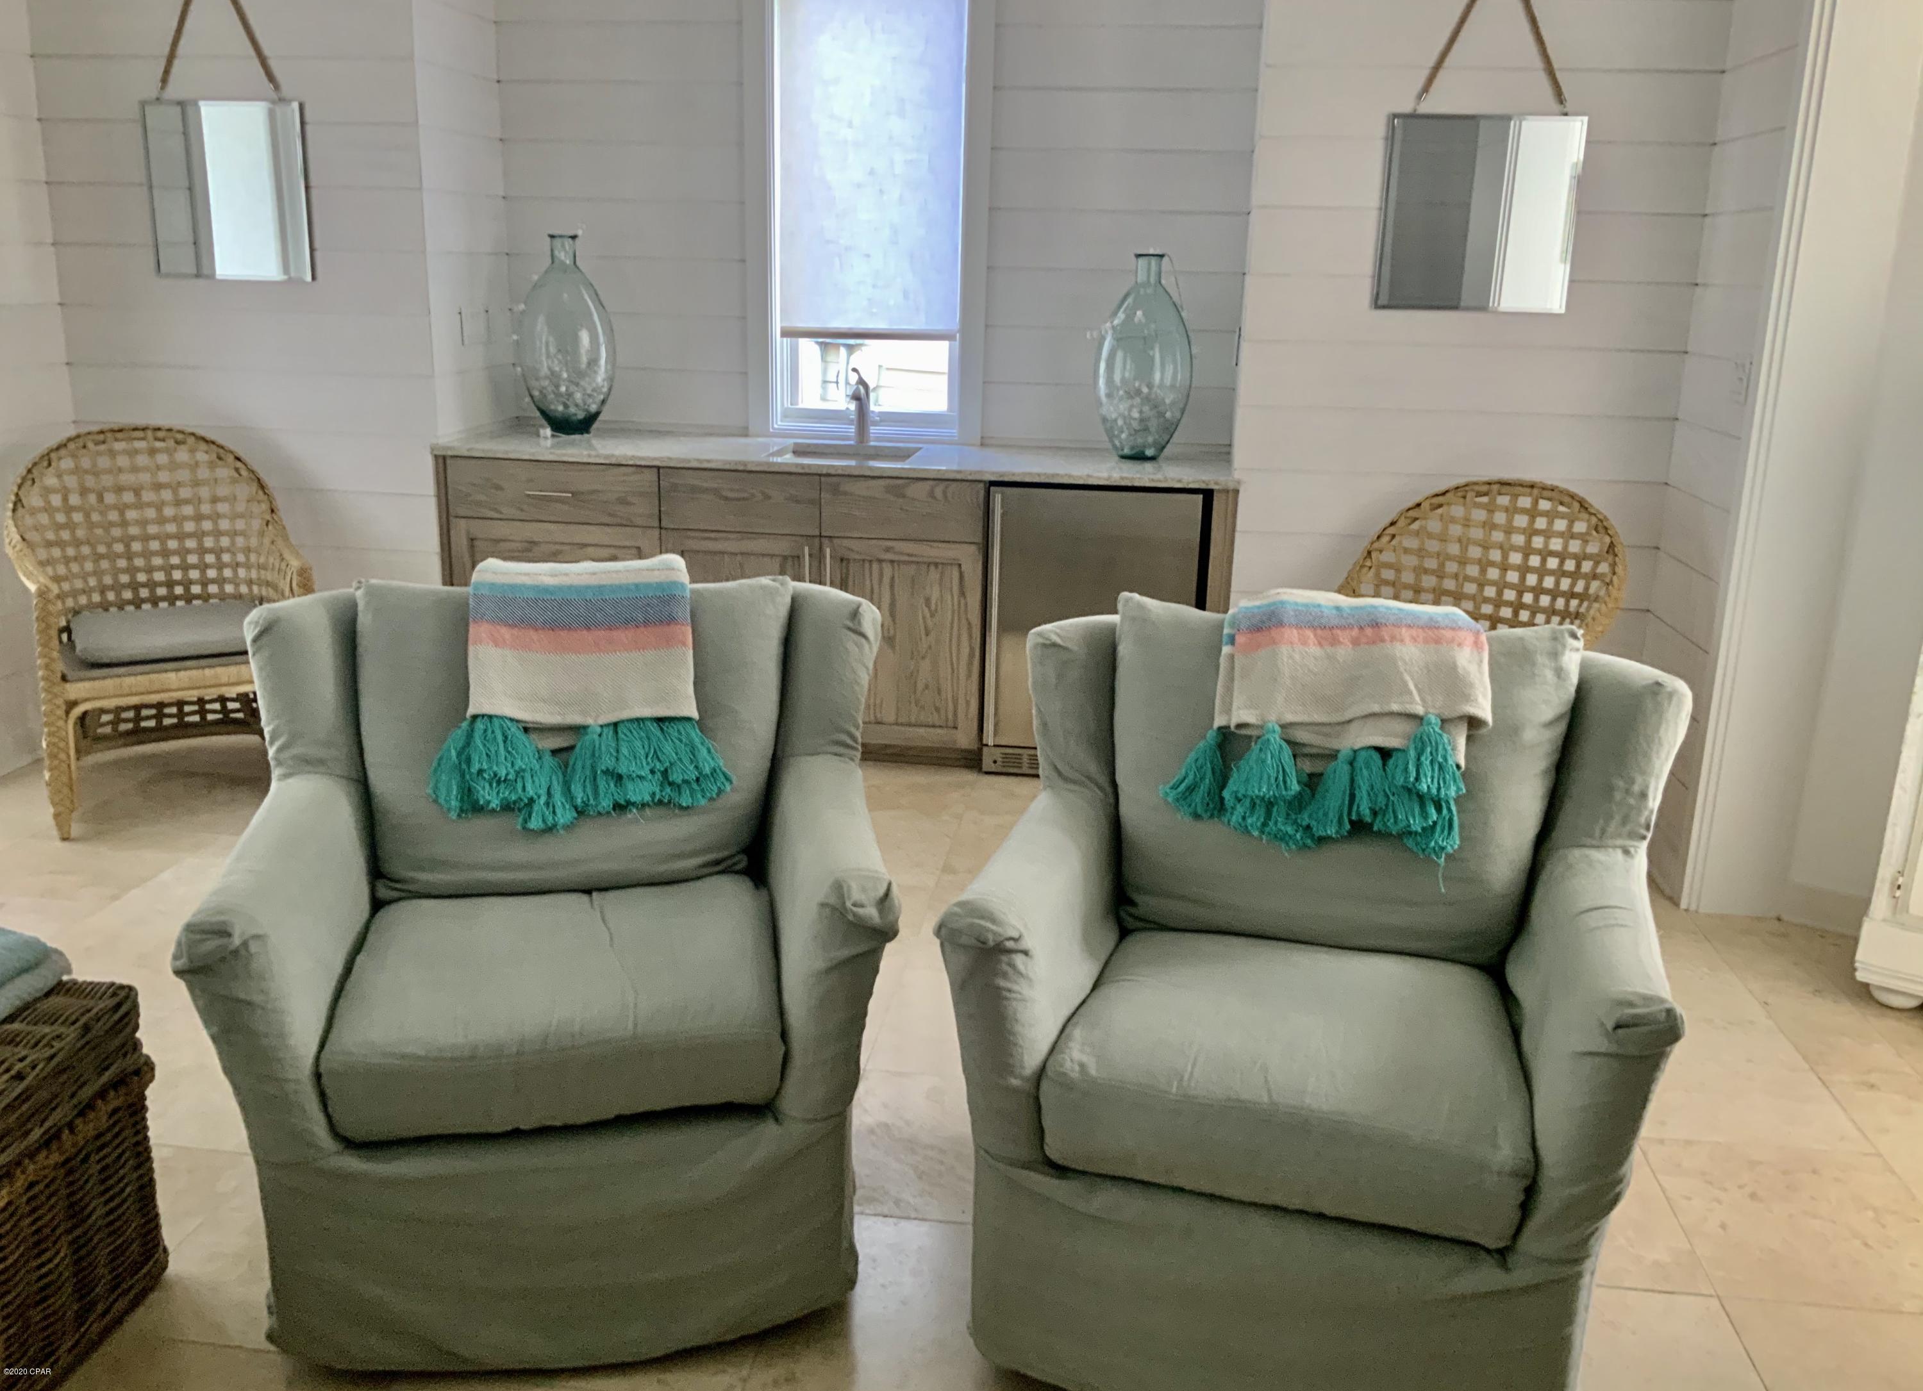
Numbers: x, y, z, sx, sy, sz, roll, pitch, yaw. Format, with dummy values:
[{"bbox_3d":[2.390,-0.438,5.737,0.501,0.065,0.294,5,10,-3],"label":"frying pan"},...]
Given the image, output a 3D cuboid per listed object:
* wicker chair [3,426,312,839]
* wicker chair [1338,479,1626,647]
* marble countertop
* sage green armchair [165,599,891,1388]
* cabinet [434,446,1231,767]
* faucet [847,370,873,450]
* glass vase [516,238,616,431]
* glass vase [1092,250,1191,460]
[{"bbox_3d":[-2.082,-0.184,4.226,0.630,0.950,0.640,-6,17,-27],"label":"wicker chair"},{"bbox_3d":[1.185,-0.028,3.968,0.630,0.950,0.640,14,19,38],"label":"wicker chair"},{"bbox_3d":[-0.344,-0.719,4.795,2.290,0.028,0.630,3,15,7],"label":"marble countertop"},{"bbox_3d":[-0.600,0.342,2.484,0.900,0.920,0.910,-1,15,-11],"label":"sage green armchair"},{"bbox_3d":[-0.352,-0.295,4.920,2.290,0.889,0.600,3,15,7],"label":"cabinet"},{"bbox_3d":[-0.312,-0.865,4.862,0.060,0.225,0.190,3,15,7],"label":"faucet"},{"bbox_3d":[-1.199,-1.102,4.948,0.298,0.590,0.298,3,15,7],"label":"glass vase"},{"bbox_3d":[0.540,-0.992,4.725,0.290,0.583,0.290,3,15,7],"label":"glass vase"}]

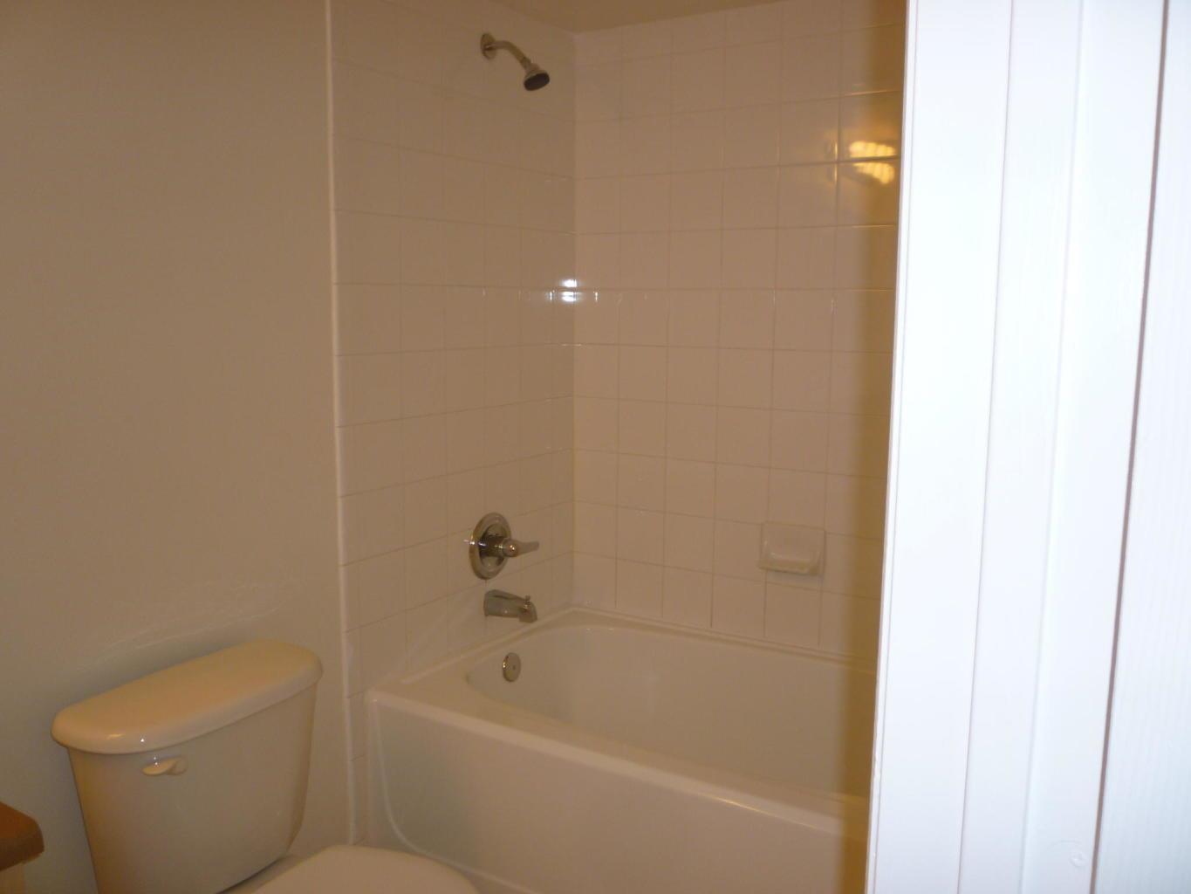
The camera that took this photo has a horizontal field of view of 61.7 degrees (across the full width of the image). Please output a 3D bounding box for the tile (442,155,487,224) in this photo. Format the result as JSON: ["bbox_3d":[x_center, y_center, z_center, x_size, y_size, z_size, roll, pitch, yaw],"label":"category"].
[{"bbox_3d":[-0.324,-0.621,2.420,0.010,0.151,0.150,6,10,32],"label":"tile"}]

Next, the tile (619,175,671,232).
[{"bbox_3d":[0.138,-0.660,2.720,0.152,0.152,0.009,6,10,32],"label":"tile"}]

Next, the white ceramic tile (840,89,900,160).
[{"bbox_3d":[0.659,-0.761,2.373,0.151,0.151,0.010,5,9,32],"label":"white ceramic tile"}]

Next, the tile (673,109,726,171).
[{"bbox_3d":[0.269,-0.798,2.613,0.151,0.151,0.010,5,9,32],"label":"tile"}]

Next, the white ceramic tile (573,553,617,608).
[{"bbox_3d":[0.000,0.391,2.953,0.151,0.152,0.008,5,9,32],"label":"white ceramic tile"}]

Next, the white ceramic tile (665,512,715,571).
[{"bbox_3d":[0.260,0.263,2.756,0.149,0.149,0.010,6,10,32],"label":"white ceramic tile"}]

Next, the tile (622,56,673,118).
[{"bbox_3d":[0.140,-0.964,2.677,0.152,0.152,0.009,6,10,32],"label":"tile"}]

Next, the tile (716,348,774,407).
[{"bbox_3d":[0.394,-0.179,2.623,0.152,0.152,0.009,6,10,32],"label":"tile"}]

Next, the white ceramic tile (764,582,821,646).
[{"bbox_3d":[0.516,0.439,2.610,0.152,0.152,0.010,6,10,32],"label":"white ceramic tile"}]

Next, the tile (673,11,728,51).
[{"bbox_3d":[0.271,-1.065,2.562,0.151,0.081,0.010,6,10,32],"label":"tile"}]

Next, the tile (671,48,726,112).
[{"bbox_3d":[0.270,-0.949,2.578,0.151,0.151,0.010,6,10,32],"label":"tile"}]

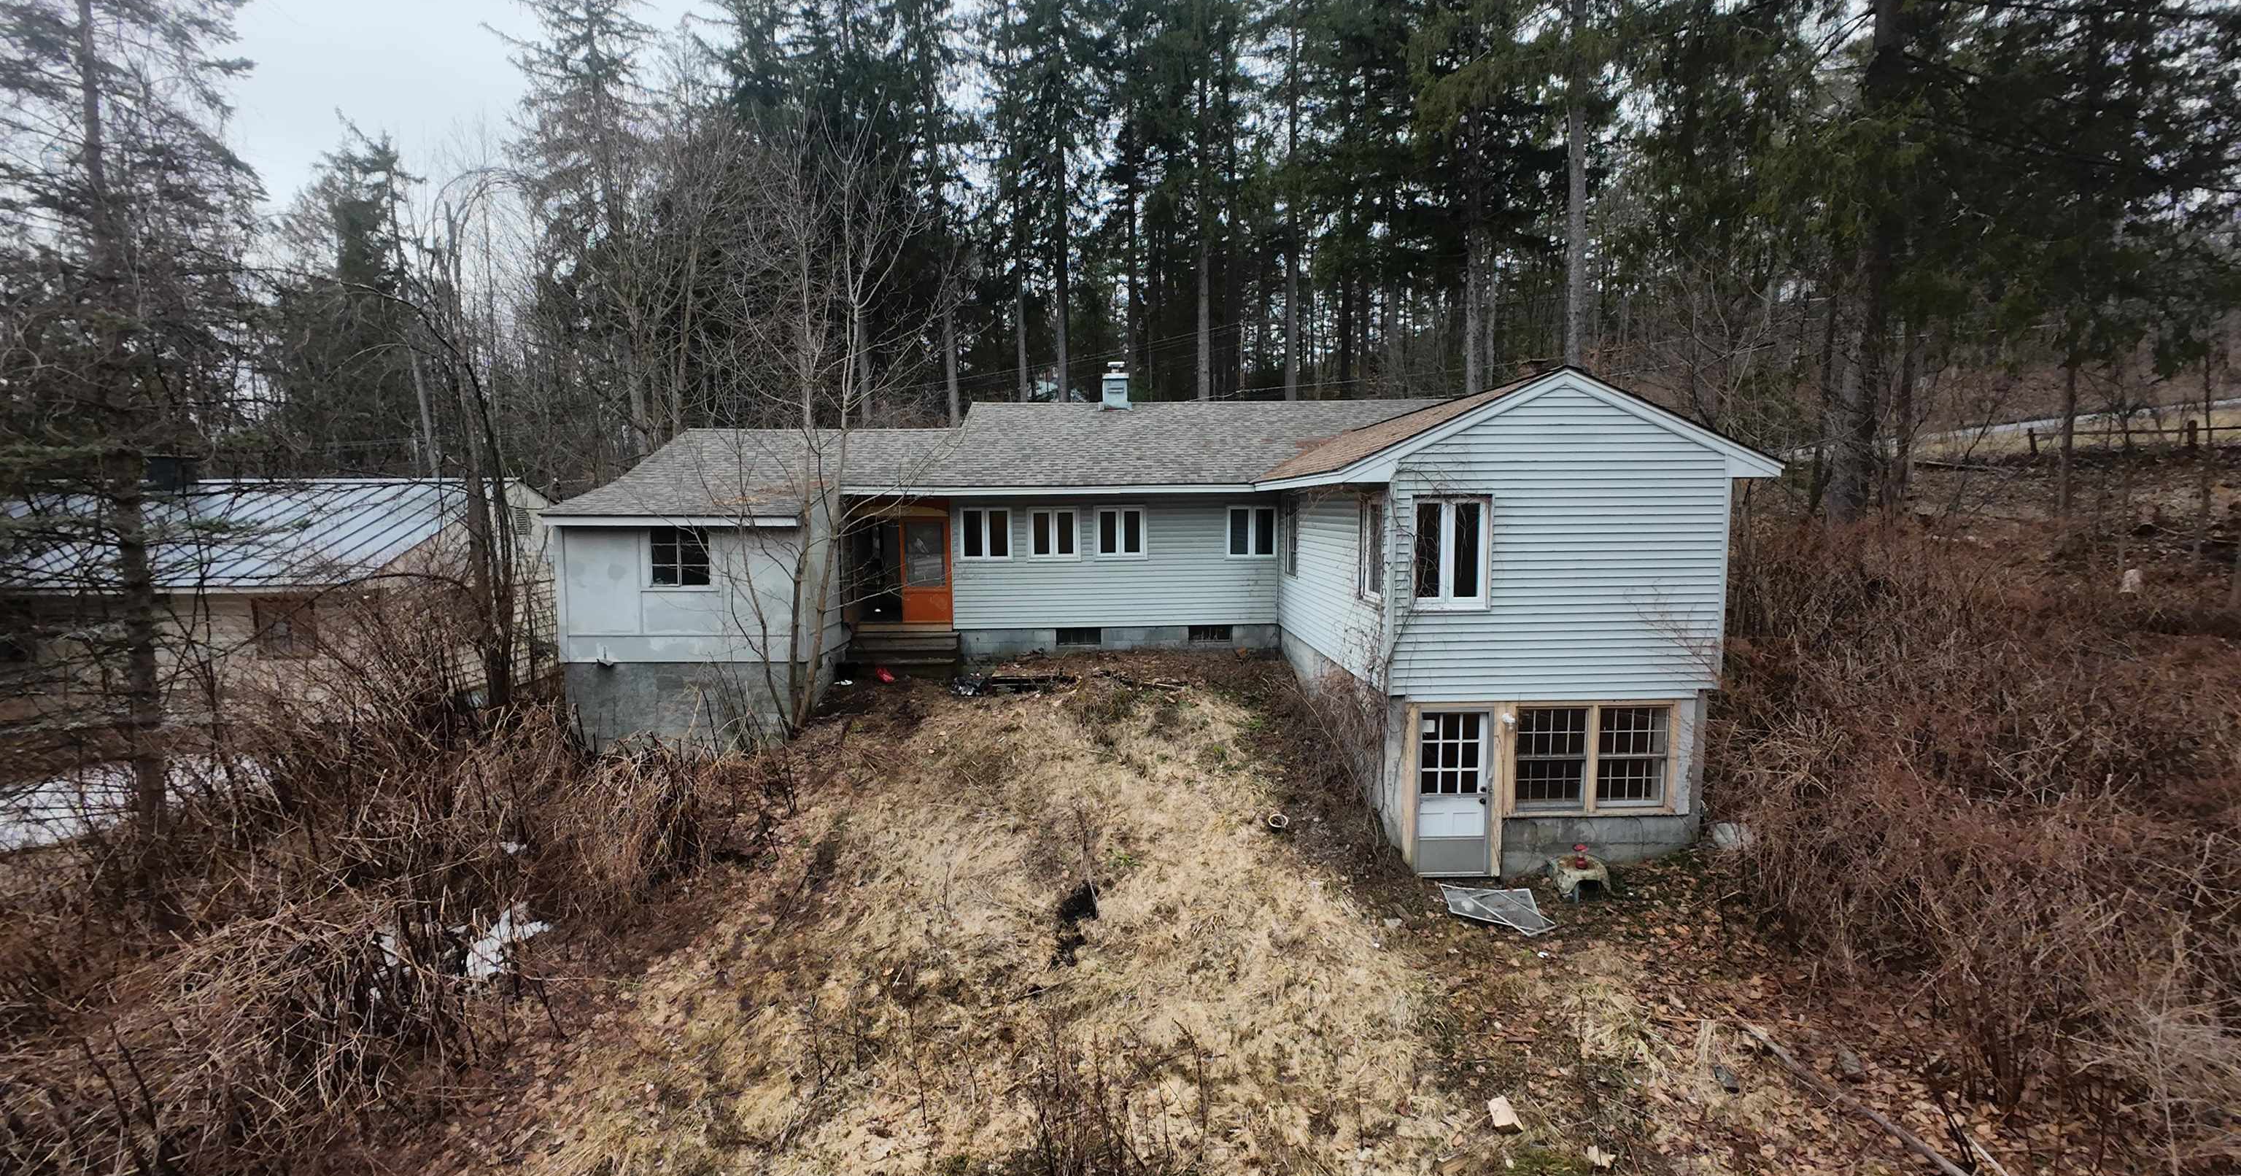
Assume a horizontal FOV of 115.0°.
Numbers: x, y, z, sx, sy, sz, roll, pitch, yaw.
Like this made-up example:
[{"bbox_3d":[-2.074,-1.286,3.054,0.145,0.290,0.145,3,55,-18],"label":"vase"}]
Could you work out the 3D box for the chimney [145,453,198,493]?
[{"bbox_3d":[-19.986,-2.394,15.052,0.609,0.726,0.450,-1,6,-2],"label":"chimney"}]

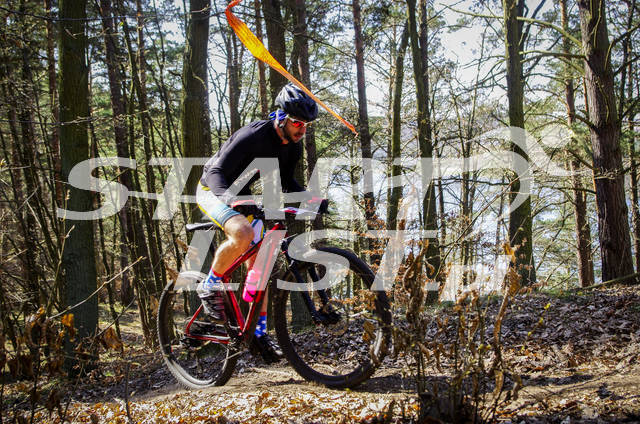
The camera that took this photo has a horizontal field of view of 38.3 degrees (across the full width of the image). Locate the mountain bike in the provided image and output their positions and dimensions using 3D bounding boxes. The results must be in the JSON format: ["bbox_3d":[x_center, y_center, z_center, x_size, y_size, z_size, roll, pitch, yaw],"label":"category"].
[{"bbox_3d":[-0.369,0.492,5.176,1.830,1.040,0.720,-9,-2,43],"label":"mountain bike"}]

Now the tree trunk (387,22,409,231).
[{"bbox_3d":[1.335,-1.344,16.000,0.210,4.000,0.210,3,3,0],"label":"tree trunk"}]

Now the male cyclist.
[{"bbox_3d":[-0.347,0.105,5.125,0.930,1.540,0.680,1,4,43],"label":"male cyclist"}]

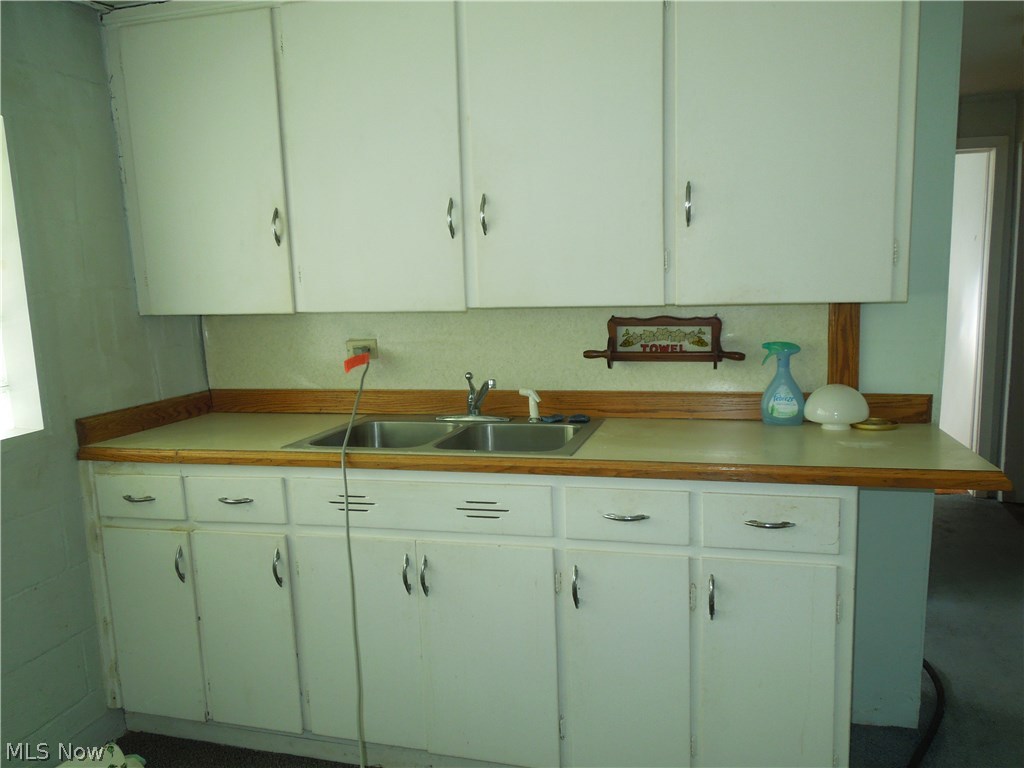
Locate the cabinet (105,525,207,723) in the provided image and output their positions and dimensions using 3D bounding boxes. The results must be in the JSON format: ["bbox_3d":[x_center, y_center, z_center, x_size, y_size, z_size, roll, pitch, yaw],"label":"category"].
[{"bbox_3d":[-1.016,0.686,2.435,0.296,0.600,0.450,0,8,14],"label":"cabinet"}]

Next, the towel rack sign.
[{"bbox_3d":[0.474,-0.131,2.327,0.493,0.169,0.070,0,8,14],"label":"towel rack sign"}]

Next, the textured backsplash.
[{"bbox_3d":[-0.093,-0.115,2.496,2.161,0.283,0.020,0,8,14],"label":"textured backsplash"}]

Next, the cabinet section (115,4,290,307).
[{"bbox_3d":[-0.909,-0.676,2.424,0.545,0.886,0.322,0,8,14],"label":"cabinet section"}]

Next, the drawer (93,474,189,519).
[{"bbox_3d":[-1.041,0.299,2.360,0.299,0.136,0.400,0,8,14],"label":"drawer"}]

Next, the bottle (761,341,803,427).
[{"bbox_3d":[0.814,-0.003,2.229,0.126,0.252,0.075,0,8,14],"label":"bottle"}]

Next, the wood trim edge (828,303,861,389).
[{"bbox_3d":[0.997,-0.113,2.224,0.086,0.280,0.022,0,8,14],"label":"wood trim edge"}]

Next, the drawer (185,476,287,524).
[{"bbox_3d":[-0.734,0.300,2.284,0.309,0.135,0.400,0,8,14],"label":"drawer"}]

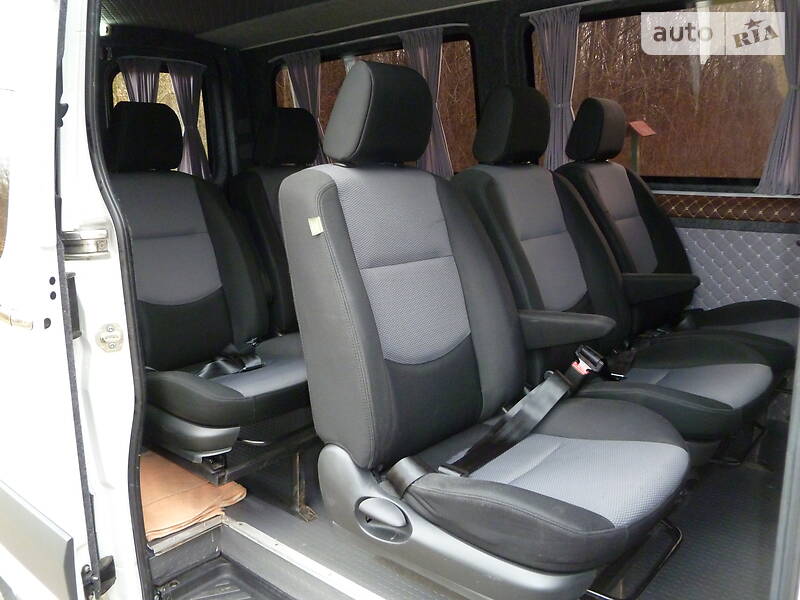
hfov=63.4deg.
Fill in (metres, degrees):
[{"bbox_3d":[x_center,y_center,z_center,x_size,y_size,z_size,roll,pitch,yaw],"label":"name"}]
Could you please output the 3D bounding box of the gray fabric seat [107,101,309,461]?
[{"bbox_3d":[-0.558,-0.128,1.788,0.735,0.887,0.541,9,16,40],"label":"gray fabric seat"}]

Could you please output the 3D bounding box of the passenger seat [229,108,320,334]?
[{"bbox_3d":[-0.167,-0.216,2.433,0.801,1.010,0.516,9,16,39],"label":"passenger seat"}]

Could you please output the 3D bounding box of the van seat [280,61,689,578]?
[{"bbox_3d":[0.144,-0.021,1.210,0.735,0.887,0.541,9,16,40],"label":"van seat"}]

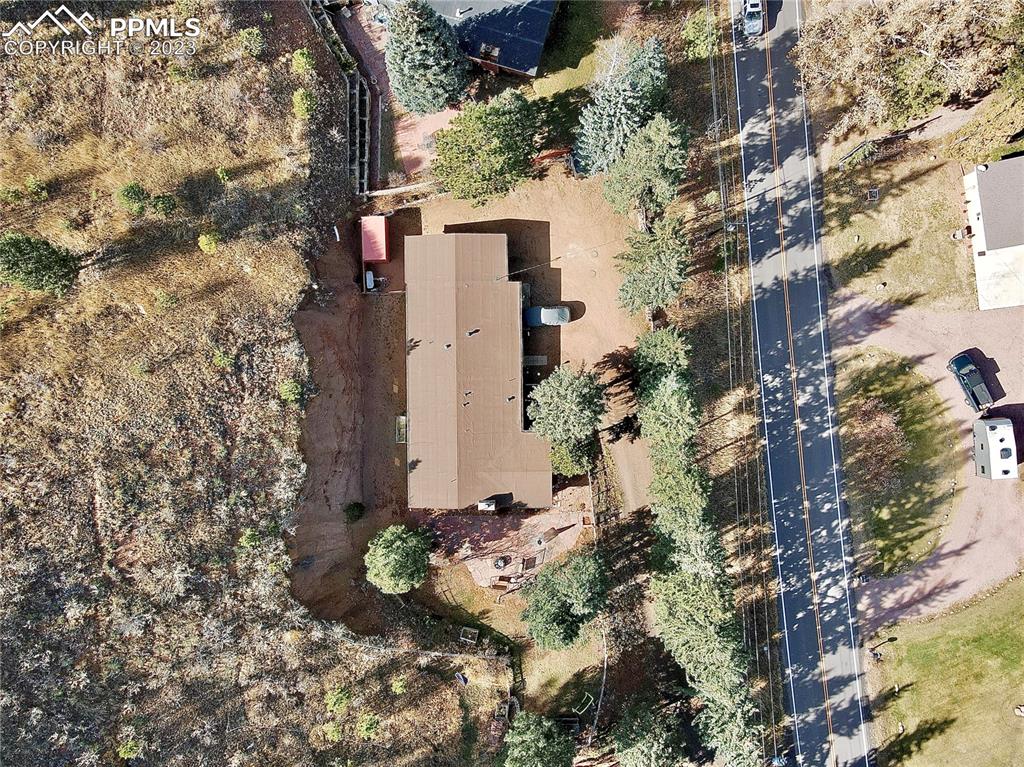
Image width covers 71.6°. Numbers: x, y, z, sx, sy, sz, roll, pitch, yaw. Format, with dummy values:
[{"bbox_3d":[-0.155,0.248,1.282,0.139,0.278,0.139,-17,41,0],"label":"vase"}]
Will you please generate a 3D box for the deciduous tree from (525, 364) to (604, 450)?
[{"bbox_3d":[5.090,2.240,66.250,6.920,9.500,7.790,0,90,0],"label":"deciduous tree"}]

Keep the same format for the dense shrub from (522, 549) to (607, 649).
[{"bbox_3d":[4.990,20.450,67.500,7.550,8.000,7.690,0,90,0],"label":"dense shrub"}]

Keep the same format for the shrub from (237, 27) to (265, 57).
[{"bbox_3d":[-25.638,-33.561,69.837,2.850,2.330,3.040,0,90,0],"label":"shrub"}]

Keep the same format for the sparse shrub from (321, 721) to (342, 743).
[{"bbox_3d":[-17.976,34.657,70.669,2.110,1.660,2.110,0,90,0],"label":"sparse shrub"}]

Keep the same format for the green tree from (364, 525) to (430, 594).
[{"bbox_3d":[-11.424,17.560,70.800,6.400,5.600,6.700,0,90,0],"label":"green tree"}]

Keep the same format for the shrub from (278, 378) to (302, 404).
[{"bbox_3d":[-21.870,0.790,70.063,2.280,1.870,2.470,0,90,0],"label":"shrub"}]

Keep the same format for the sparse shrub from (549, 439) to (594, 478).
[{"bbox_3d":[5.820,7.130,69.350,4.360,3.300,4.130,0,90,0],"label":"sparse shrub"}]

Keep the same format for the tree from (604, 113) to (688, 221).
[{"bbox_3d":[12.981,-20.517,69.000,7.800,12.000,8.800,0,90,0],"label":"tree"}]

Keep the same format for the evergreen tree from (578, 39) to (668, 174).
[{"bbox_3d":[10.150,-25.760,65.750,7.500,12.500,8.500,0,90,0],"label":"evergreen tree"}]

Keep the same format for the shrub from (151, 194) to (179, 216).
[{"bbox_3d":[-31.050,-15.900,63.400,2.110,1.600,1.760,0,90,0],"label":"shrub"}]

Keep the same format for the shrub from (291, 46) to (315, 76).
[{"bbox_3d":[-20.810,-31.985,70.486,2.300,2.030,2.870,0,90,0],"label":"shrub"}]

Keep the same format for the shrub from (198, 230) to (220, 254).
[{"bbox_3d":[-27.390,-12.770,64.250,1.800,1.500,2.020,0,90,0],"label":"shrub"}]

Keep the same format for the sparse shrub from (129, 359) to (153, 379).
[{"bbox_3d":[-33.270,-1.340,63.550,1.810,1.300,1.780,0,90,0],"label":"sparse shrub"}]

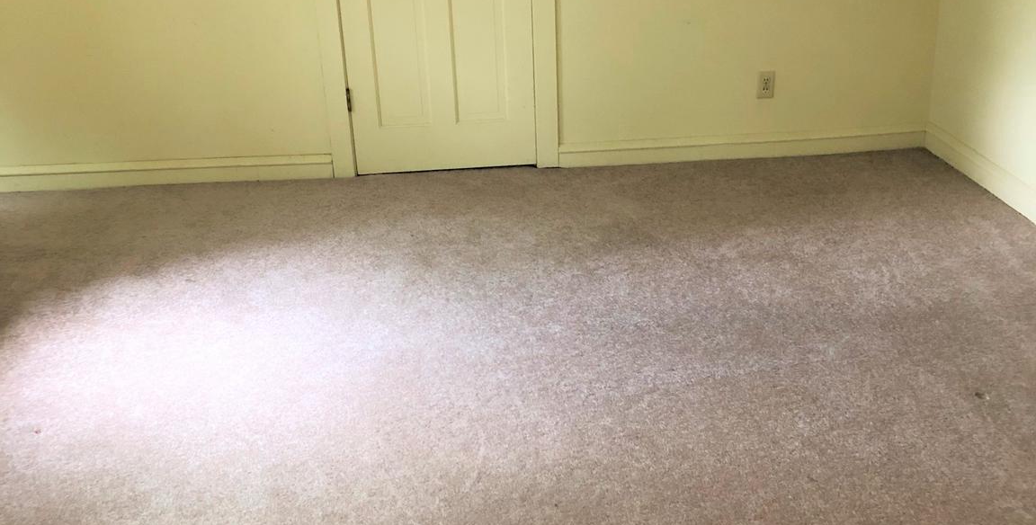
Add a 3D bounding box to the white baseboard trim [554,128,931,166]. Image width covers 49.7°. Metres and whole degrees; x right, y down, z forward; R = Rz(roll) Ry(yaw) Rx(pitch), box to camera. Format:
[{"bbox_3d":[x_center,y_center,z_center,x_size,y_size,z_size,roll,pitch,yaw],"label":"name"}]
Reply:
[{"bbox_3d":[0.967,-0.501,4.809,1.598,0.098,0.020,-4,23,-3],"label":"white baseboard trim"}]

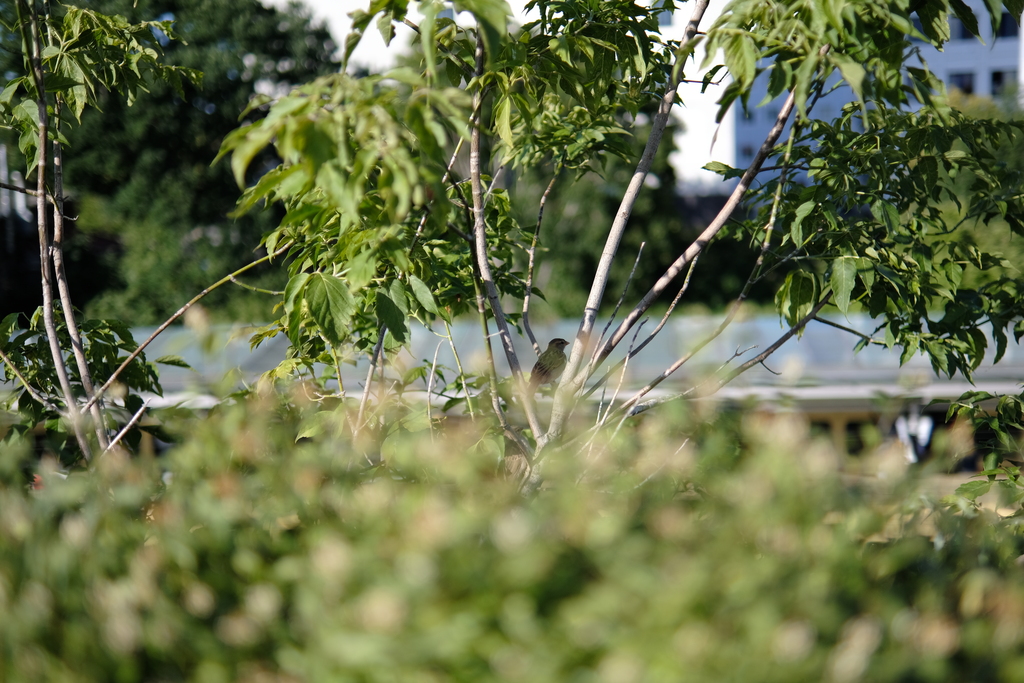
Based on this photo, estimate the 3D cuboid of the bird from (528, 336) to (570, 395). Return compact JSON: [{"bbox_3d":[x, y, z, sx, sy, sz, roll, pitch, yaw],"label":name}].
[{"bbox_3d":[0.070,0.048,2.650,0.105,0.108,0.065,-2,3,-45],"label":"bird"}]

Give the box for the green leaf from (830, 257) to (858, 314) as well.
[{"bbox_3d":[0.608,-0.102,2.600,0.050,0.105,0.025,3,0,6],"label":"green leaf"}]

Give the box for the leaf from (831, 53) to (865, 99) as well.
[{"bbox_3d":[0.578,-0.457,2.450,0.052,0.085,0.030,-17,0,0],"label":"leaf"}]

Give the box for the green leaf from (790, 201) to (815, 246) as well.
[{"bbox_3d":[0.541,-0.220,2.650,0.040,0.085,0.030,14,0,11],"label":"green leaf"}]

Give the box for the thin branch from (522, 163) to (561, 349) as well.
[{"bbox_3d":[0.052,-0.156,2.680,0.047,0.356,0.040,5,0,0],"label":"thin branch"}]

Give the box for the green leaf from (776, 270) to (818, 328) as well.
[{"bbox_3d":[0.522,-0.077,2.600,0.070,0.105,0.045,0,0,0],"label":"green leaf"}]

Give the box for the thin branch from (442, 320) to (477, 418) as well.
[{"bbox_3d":[-0.093,0.050,2.650,0.017,0.192,0.020,-16,0,0],"label":"thin branch"}]

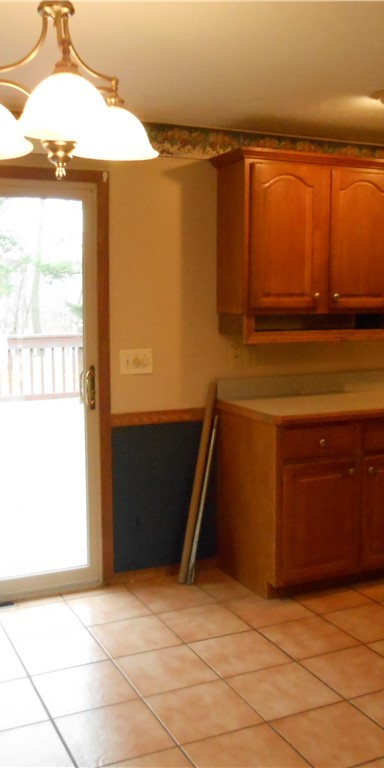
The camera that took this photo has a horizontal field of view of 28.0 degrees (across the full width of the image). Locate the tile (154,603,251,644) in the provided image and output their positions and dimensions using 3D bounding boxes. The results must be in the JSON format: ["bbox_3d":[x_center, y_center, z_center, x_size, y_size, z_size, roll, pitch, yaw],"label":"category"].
[{"bbox_3d":[0.058,1.073,3.464,0.325,0.010,0.326,-3,7,-25],"label":"tile"}]

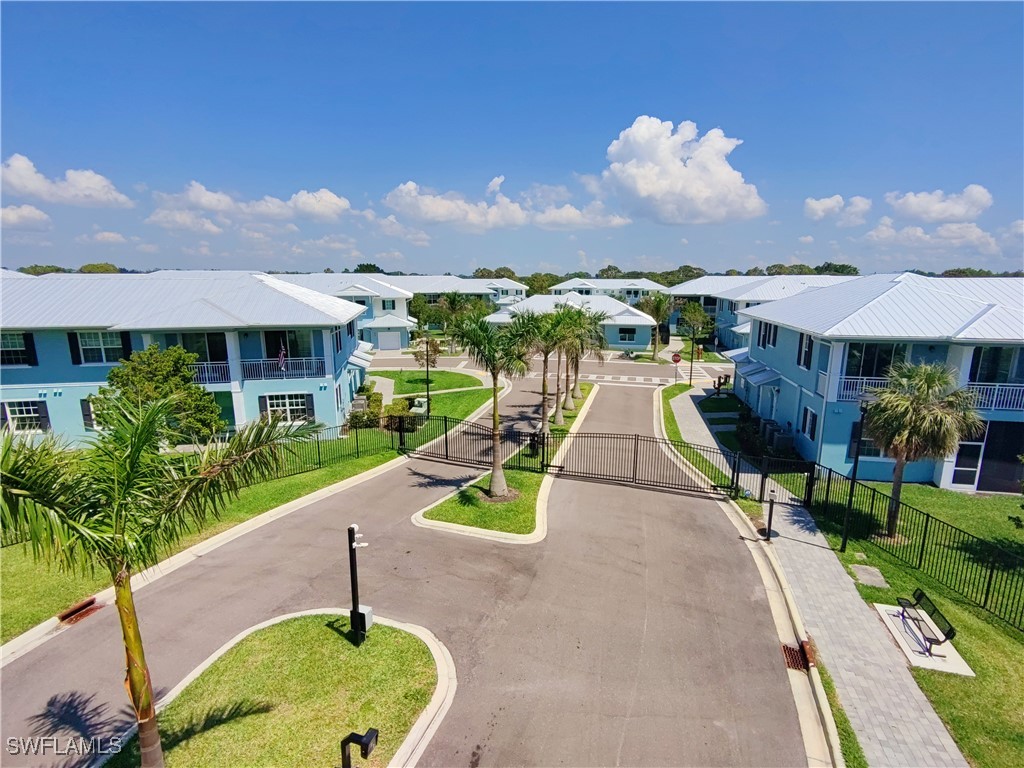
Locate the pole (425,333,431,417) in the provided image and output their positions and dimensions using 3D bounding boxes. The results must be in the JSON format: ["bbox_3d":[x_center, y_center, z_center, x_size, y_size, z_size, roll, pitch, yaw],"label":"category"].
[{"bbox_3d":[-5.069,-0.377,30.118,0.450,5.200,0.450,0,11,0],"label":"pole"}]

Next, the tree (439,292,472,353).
[{"bbox_3d":[-7.393,-7.908,64.425,4.200,7.800,4.200,0,11,0],"label":"tree"}]

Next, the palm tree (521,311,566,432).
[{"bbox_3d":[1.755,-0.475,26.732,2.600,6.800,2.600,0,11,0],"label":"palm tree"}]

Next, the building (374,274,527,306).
[{"bbox_3d":[-12.318,-15.328,93.820,27.000,9.300,17.000,-1,11,-6],"label":"building"}]

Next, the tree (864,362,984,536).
[{"bbox_3d":[13.022,2.204,16.255,2.900,5.800,2.900,0,11,0],"label":"tree"}]

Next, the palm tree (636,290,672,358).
[{"bbox_3d":[16.708,-6.589,58.017,4.100,7.600,4.100,0,11,0],"label":"palm tree"}]

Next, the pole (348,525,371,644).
[{"bbox_3d":[-3.670,4.879,12.249,0.600,3.150,0.480,3,12,14],"label":"pole"}]

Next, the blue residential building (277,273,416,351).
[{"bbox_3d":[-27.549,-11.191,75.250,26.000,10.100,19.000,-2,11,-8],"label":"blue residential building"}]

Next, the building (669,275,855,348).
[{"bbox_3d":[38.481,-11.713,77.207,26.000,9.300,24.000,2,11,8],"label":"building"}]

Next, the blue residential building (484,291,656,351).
[{"bbox_3d":[7.675,-8.721,67.608,20.500,6.900,12.500,1,11,6],"label":"blue residential building"}]

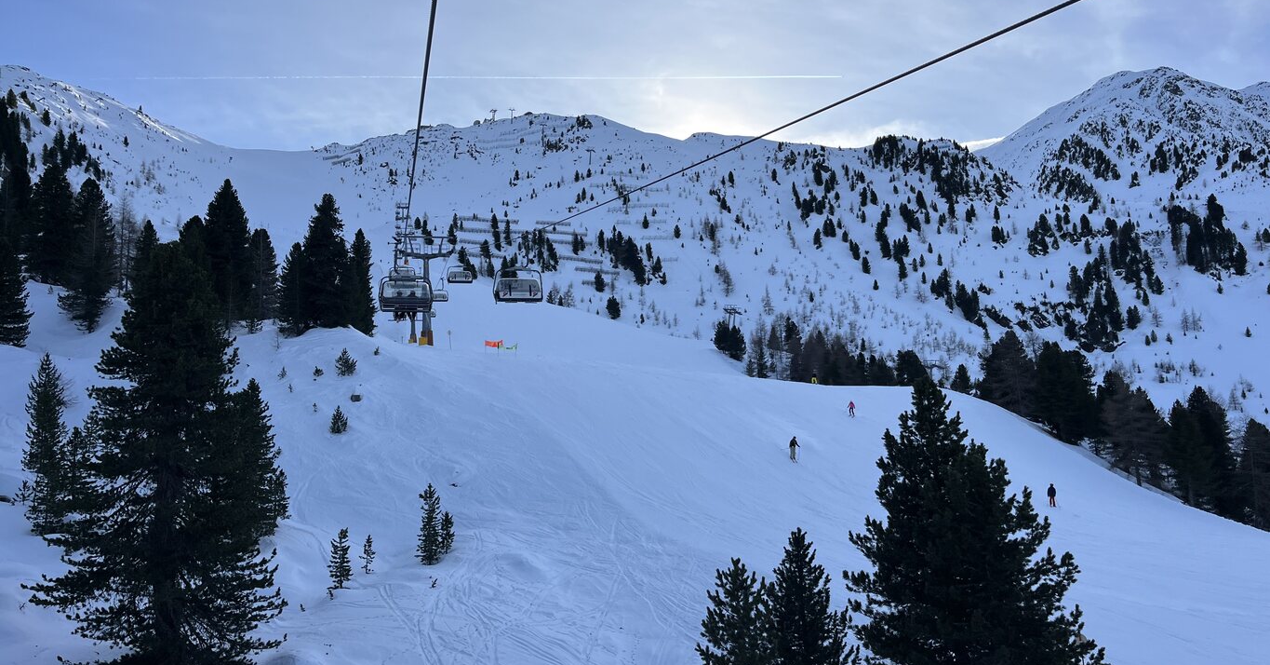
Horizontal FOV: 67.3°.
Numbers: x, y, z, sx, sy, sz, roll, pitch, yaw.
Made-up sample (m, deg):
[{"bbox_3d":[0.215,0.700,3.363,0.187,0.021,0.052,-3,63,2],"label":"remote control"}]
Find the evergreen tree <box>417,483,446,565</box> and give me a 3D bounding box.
[{"bbox_3d":[-6.431,6.017,30.161,0.890,2.499,0.890,0,-8,-12],"label":"evergreen tree"}]

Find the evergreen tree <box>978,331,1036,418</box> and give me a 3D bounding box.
[{"bbox_3d":[50.157,5.881,130.748,8.160,12.271,7.915,-2,-7,0],"label":"evergreen tree"}]

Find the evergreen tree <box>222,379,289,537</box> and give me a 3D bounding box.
[{"bbox_3d":[-13.659,4.455,34.341,2.358,5.600,2.287,-2,-7,0],"label":"evergreen tree"}]

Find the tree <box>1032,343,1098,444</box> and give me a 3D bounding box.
[{"bbox_3d":[45.350,6.509,100.702,6.398,10.899,6.078,-5,-8,24],"label":"tree"}]

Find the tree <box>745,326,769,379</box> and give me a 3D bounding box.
[{"bbox_3d":[18.378,3.046,143.494,3.731,8.104,3.619,-2,-7,0],"label":"tree"}]

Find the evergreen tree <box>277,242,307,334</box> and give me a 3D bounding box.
[{"bbox_3d":[-27.841,-3.655,78.474,3.102,7.779,3.009,-2,-7,0],"label":"evergreen tree"}]

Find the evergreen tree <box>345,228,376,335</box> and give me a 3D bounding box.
[{"bbox_3d":[-23.800,-4.418,82.613,2.559,9.516,2.687,0,-8,-16],"label":"evergreen tree"}]

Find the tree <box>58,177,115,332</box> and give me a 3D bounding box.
[{"bbox_3d":[-40.074,-5.791,69.739,3.648,11.467,3.648,3,-9,-30],"label":"tree"}]

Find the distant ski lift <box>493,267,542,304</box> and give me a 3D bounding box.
[{"bbox_3d":[-5.916,-2.372,48.000,2.450,1.750,1.300,0,-7,-14],"label":"distant ski lift"}]

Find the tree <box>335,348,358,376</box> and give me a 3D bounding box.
[{"bbox_3d":[-17.920,1.781,59.109,1.414,1.791,1.372,-2,-7,0],"label":"tree"}]

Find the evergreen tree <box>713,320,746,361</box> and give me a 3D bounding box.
[{"bbox_3d":[14.941,1.321,150.427,5.293,6.623,4.764,-2,-7,6],"label":"evergreen tree"}]

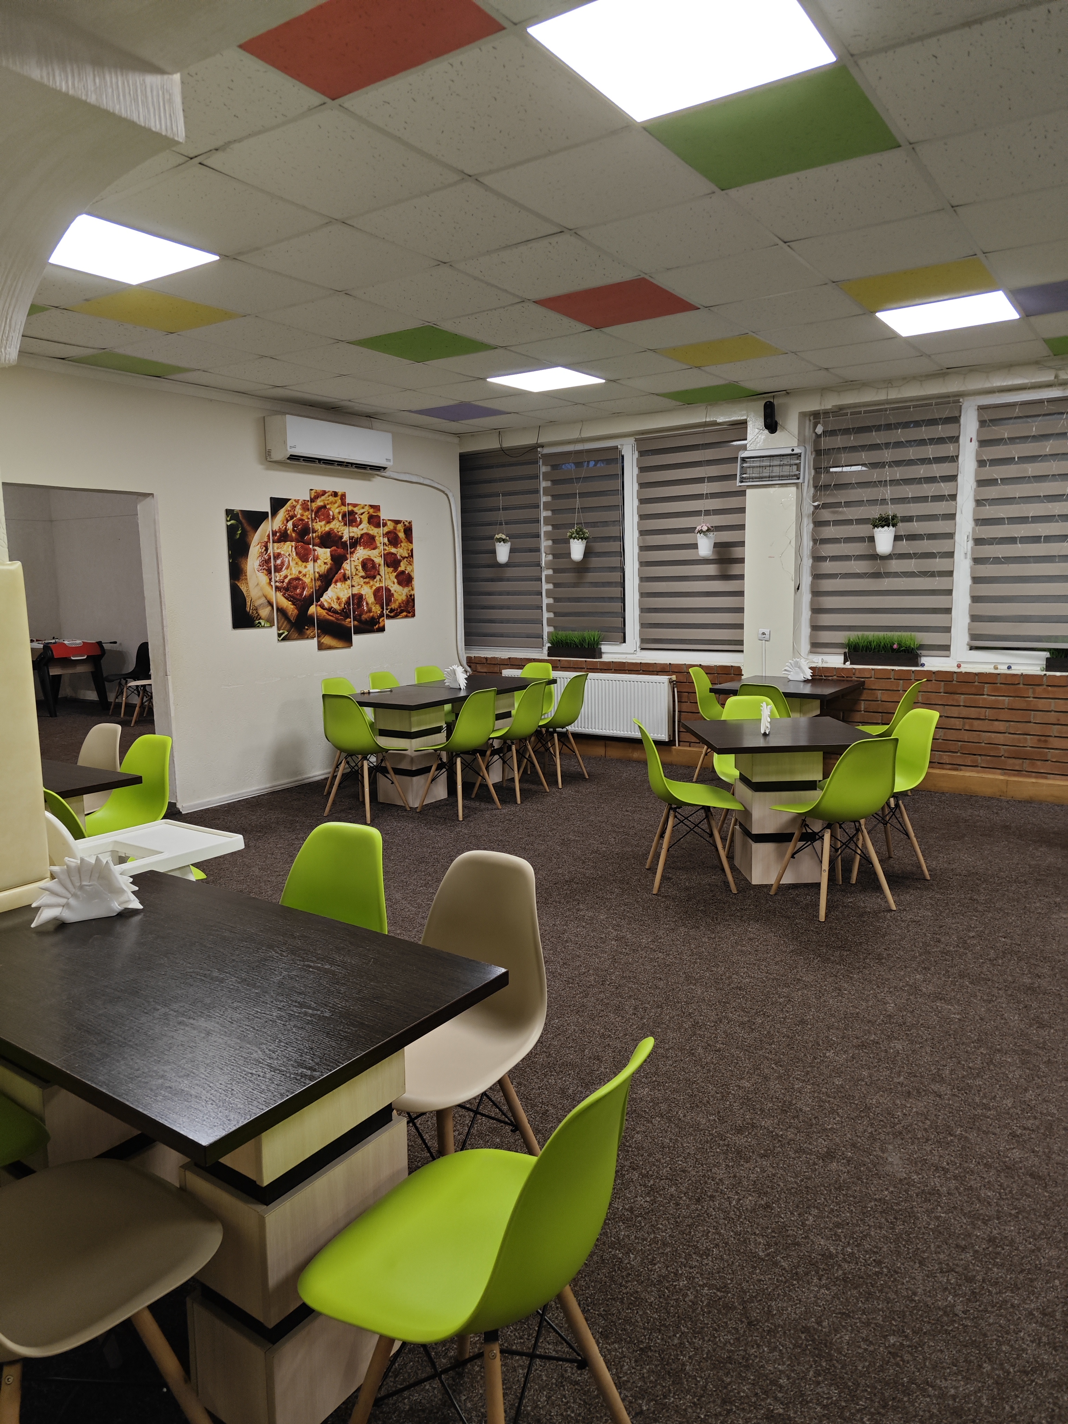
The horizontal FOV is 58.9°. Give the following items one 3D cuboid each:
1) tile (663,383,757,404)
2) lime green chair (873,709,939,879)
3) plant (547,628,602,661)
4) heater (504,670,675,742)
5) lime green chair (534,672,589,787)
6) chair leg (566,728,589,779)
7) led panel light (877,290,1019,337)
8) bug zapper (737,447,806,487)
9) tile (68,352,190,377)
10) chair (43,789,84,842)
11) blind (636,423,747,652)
[{"bbox_3d":[1.232,-2.235,6.645,0.580,0.018,0.480,4,10,34],"label":"tile"},{"bbox_3d":[1.723,0.397,4.712,0.510,0.805,0.455,-2,8,-7],"label":"lime green chair"},{"bbox_3d":[0.330,-0.571,7.919,0.490,0.230,0.130,4,10,34],"label":"plant"},{"bbox_3d":[0.426,-0.075,7.886,1.600,0.500,0.110,4,9,34],"label":"heater"},{"bbox_3d":[0.144,0.108,6.921,0.515,0.800,0.455,4,10,34],"label":"lime green chair"},{"bbox_3d":[0.330,0.320,7.084,0.030,0.398,0.030,-16,11,39],"label":"chair leg"},{"bbox_3d":[2.063,-1.984,4.706,0.590,0.020,0.590,4,10,34],"label":"led panel light"},{"bbox_3d":[1.678,-1.721,6.665,0.465,0.250,0.100,4,10,34],"label":"bug zapper"},{"bbox_3d":[-2.308,-2.014,5.479,0.330,0.018,0.580,4,10,34],"label":"tile"},{"bbox_3d":[-1.550,0.622,3.567,0.455,0.800,0.515,7,11,43],"label":"chair"},{"bbox_3d":[1.208,-1.311,7.320,0.930,1.680,0.060,4,10,34],"label":"blind"}]

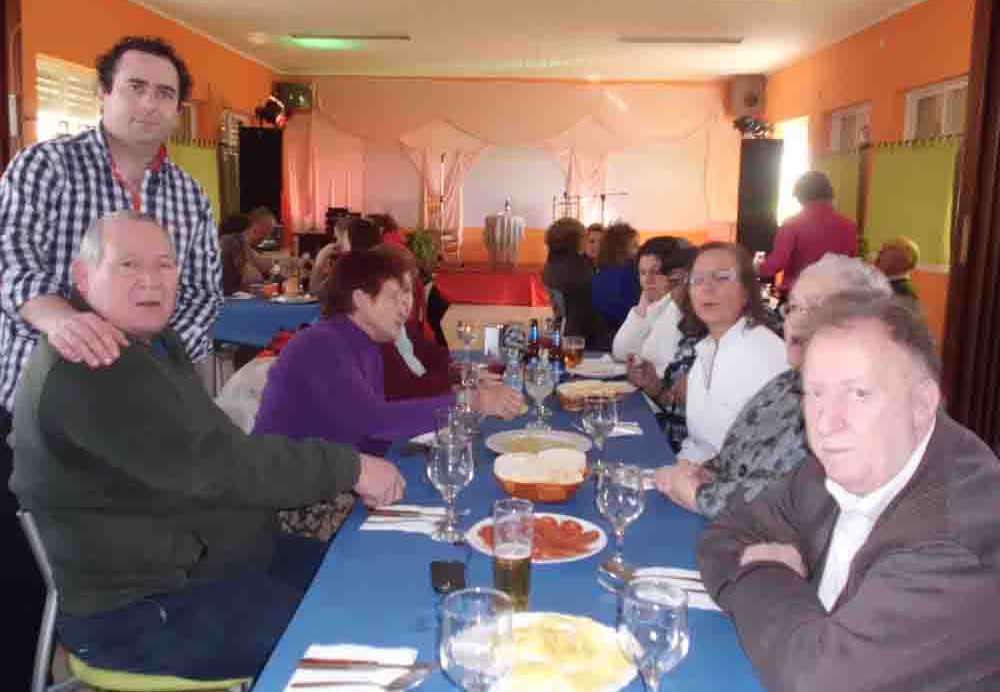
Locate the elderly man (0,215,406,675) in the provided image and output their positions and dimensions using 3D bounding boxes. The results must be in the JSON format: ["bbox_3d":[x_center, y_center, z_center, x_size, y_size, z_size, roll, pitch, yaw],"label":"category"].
[{"bbox_3d":[-0.581,0.386,1.949,0.790,1.300,0.530,2,9,10],"label":"elderly man"}]

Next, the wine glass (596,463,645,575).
[{"bbox_3d":[0.201,0.289,1.599,0.081,0.172,0.081,1,10,0],"label":"wine glass"}]

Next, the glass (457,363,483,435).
[{"bbox_3d":[-0.077,0.130,2.417,0.073,0.178,0.073,1,9,0],"label":"glass"}]

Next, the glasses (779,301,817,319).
[{"bbox_3d":[0.630,-0.066,1.880,0.137,0.042,0.137,-4,10,-24],"label":"glasses"}]

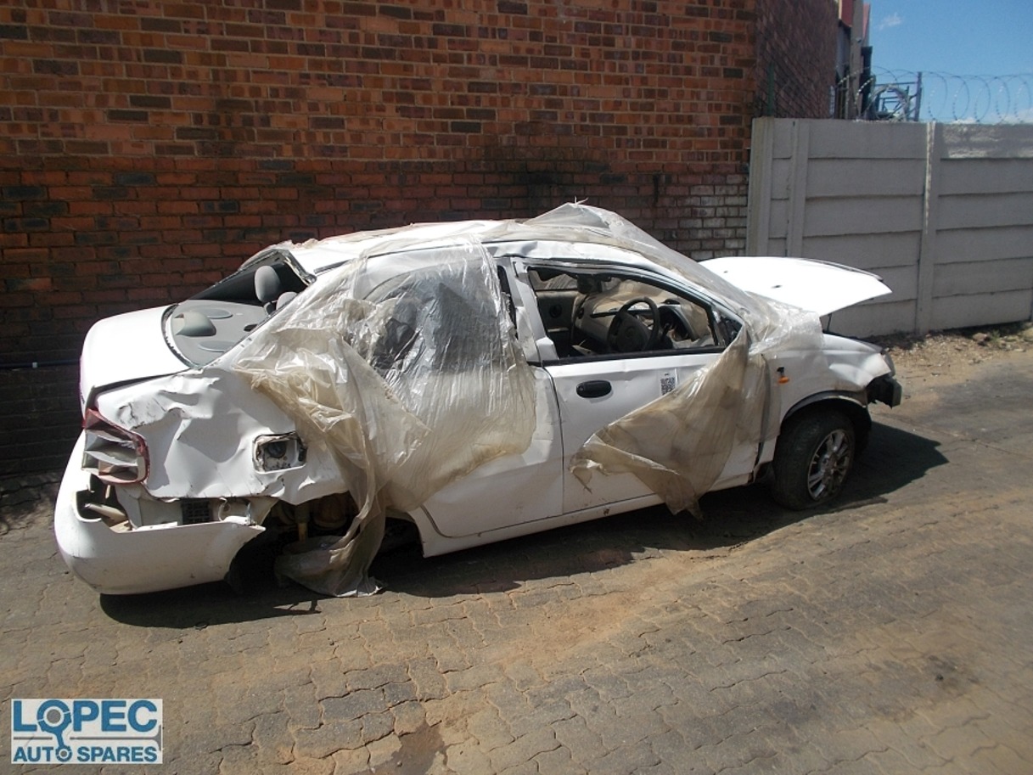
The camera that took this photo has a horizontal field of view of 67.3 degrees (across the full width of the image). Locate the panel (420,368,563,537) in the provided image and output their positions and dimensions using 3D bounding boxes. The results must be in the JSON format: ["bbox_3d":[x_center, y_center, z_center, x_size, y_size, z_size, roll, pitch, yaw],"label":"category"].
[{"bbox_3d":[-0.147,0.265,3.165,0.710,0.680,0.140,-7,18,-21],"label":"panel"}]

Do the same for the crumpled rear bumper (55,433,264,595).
[{"bbox_3d":[-1.560,0.340,3.449,0.720,0.490,1.630,-7,18,-21],"label":"crumpled rear bumper"}]

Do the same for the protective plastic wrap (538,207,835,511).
[{"bbox_3d":[0.765,-0.214,3.850,1.600,1.340,1.040,-7,18,-21],"label":"protective plastic wrap"}]

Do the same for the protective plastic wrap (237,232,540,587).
[{"bbox_3d":[-0.489,0.132,3.060,1.150,1.360,0.520,-7,18,-21],"label":"protective plastic wrap"}]

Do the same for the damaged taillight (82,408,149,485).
[{"bbox_3d":[-1.407,0.187,2.715,0.250,0.290,0.250,-7,18,-21],"label":"damaged taillight"}]

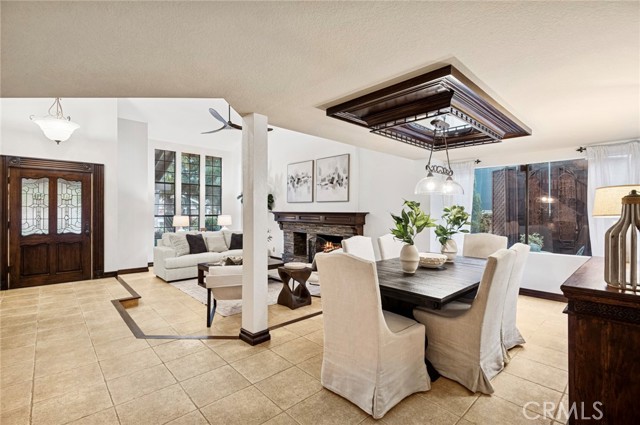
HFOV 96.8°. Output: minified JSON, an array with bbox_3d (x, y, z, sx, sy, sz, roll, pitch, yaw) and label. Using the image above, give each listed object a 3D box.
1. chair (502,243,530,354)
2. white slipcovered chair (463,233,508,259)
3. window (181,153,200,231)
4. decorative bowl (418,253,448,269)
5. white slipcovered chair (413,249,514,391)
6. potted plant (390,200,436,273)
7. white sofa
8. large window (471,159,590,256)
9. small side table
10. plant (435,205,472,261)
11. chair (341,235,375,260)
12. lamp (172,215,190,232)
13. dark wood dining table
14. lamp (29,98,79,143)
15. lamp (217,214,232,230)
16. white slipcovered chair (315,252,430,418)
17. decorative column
[{"bbox_3d":[1.710,0.810,2.881,0.510,1.010,0.620,0,0,-43],"label":"chair"},{"bbox_3d":[2.071,0.819,3.740,0.606,1.052,0.536,0,0,-43],"label":"white slipcovered chair"},{"bbox_3d":[-3.747,-0.369,8.268,0.526,2.690,0.079,0,0,-43],"label":"window"},{"bbox_3d":[1.262,0.540,3.167,0.338,0.099,0.338,0,0,0],"label":"decorative bowl"},{"bbox_3d":[1.230,0.820,2.449,0.546,1.052,0.625,0,0,-43],"label":"white slipcovered chair"},{"bbox_3d":[0.858,0.214,2.618,0.400,0.660,0.380,0,0,-43],"label":"potted plant"},{"bbox_3d":[-2.660,0.991,7.012,2.333,0.943,0.993,0,0,-43],"label":"white sofa"},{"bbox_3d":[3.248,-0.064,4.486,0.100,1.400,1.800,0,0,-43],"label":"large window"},{"bbox_3d":[-0.406,1.178,4.507,0.370,0.540,0.370,0,0,-43],"label":"small side table"},{"bbox_3d":[1.588,0.258,3.405,0.417,0.665,0.397,0,0,22],"label":"plant"},{"bbox_3d":[0.627,0.815,3.210,0.536,1.052,0.615,0,0,-43],"label":"chair"},{"bbox_3d":[-3.547,0.385,7.269,0.417,0.625,0.417,0,0,-43],"label":"lamp"},{"bbox_3d":[1.103,0.928,2.857,1.940,0.770,1.100,0,0,-43],"label":"dark wood dining table"},{"bbox_3d":[-3.486,-1.224,3.744,0.470,0.660,0.470,0,0,-43],"label":"lamp"},{"bbox_3d":[-2.695,0.386,8.057,0.417,0.625,0.417,0,0,-43],"label":"lamp"},{"bbox_3d":[0.422,0.810,2.146,0.610,1.010,0.510,0,0,-43],"label":"white slipcovered chair"},{"bbox_3d":[-0.673,0.165,2.954,0.215,2.287,0.225,0,0,-43],"label":"decorative column"}]

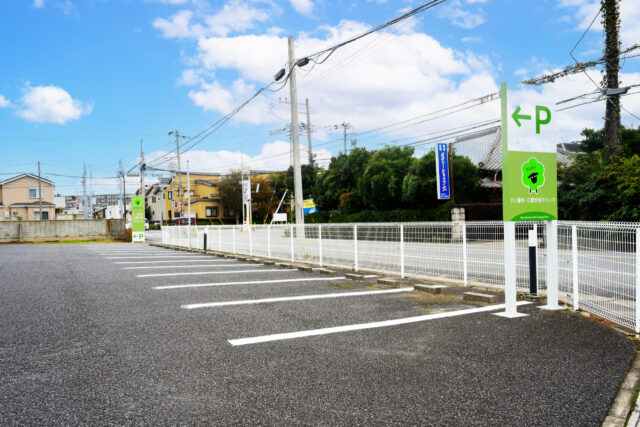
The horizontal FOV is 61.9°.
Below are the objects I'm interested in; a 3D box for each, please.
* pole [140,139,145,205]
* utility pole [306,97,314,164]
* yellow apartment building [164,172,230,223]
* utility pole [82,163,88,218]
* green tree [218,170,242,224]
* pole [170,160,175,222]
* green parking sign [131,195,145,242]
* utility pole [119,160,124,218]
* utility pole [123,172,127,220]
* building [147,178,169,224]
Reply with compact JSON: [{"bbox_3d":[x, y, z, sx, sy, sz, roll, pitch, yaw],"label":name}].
[{"bbox_3d":[-15.952,-2.222,48.072,0.280,9.010,0.280,-1,-1,0],"label":"pole"},{"bbox_3d":[-0.790,-4.446,51.072,0.320,13.180,0.320,-3,-1,0],"label":"utility pole"},{"bbox_3d":[-20.859,-1.493,87.582,7.500,8.900,9.000,0,-1,-27],"label":"yellow apartment building"},{"bbox_3d":[-29.029,-1.775,66.072,0.400,9.100,0.400,-1,-1,0],"label":"utility pole"},{"bbox_3d":[-12.473,-1.630,74.078,3.500,8.670,3.500,-1,-1,0],"label":"green tree"},{"bbox_3d":[-21.992,-2.364,80.072,0.250,10.600,0.250,-1,-1,0],"label":"pole"},{"bbox_3d":[-12.557,0.436,36.829,0.920,3.200,0.120,0,-1,-27],"label":"green parking sign"},{"bbox_3d":[-24.582,-1.990,66.072,0.300,9.420,0.300,-1,-1,0],"label":"utility pole"},{"bbox_3d":[-17.200,-0.673,47.072,0.170,5.910,0.170,-1,-1,0],"label":"utility pole"},{"bbox_3d":[-27.160,-1.290,97.083,8.500,9.000,9.000,0,-1,-27],"label":"building"}]

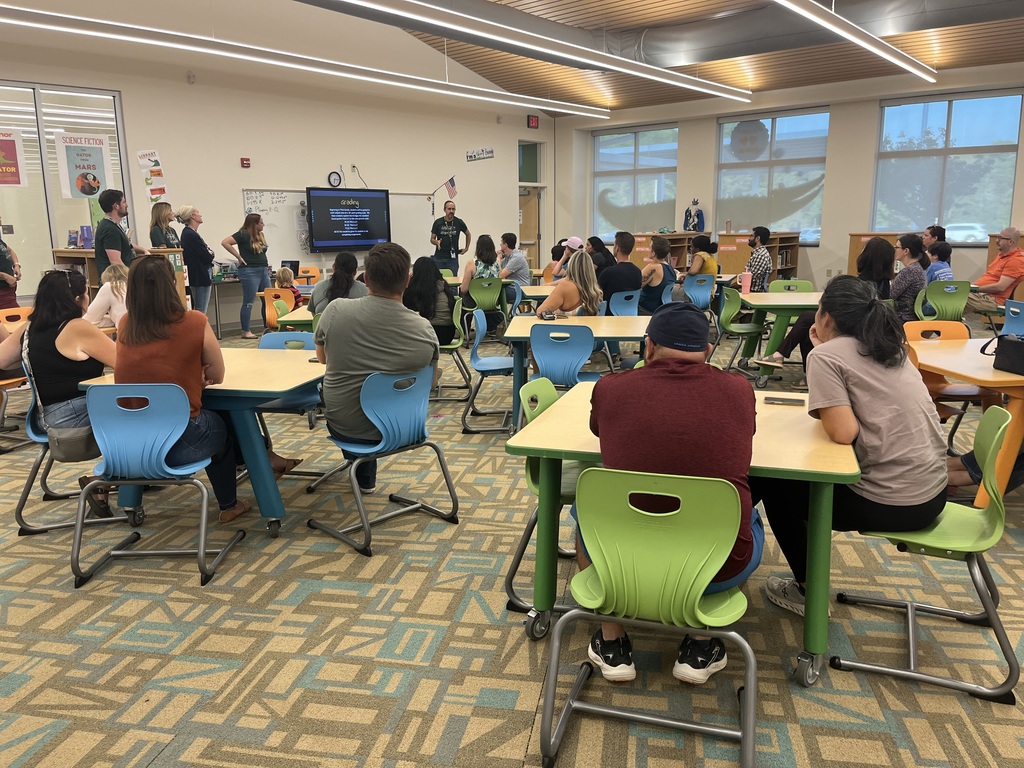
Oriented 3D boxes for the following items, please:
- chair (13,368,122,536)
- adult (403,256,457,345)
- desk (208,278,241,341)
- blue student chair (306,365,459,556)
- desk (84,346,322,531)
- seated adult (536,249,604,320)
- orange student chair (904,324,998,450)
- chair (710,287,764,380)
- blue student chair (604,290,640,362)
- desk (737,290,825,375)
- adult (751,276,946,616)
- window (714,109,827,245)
[{"bbox_3d":[-2.182,0.251,3.839,0.520,0.815,0.500,-5,12,-20],"label":"chair"},{"bbox_3d":[-0.740,-0.507,6.650,0.520,1.140,0.780,-8,14,-30],"label":"adult"},{"bbox_3d":[-3.568,-1.063,10.594,0.720,0.740,1.550,7,14,37],"label":"desk"},{"bbox_3d":[-0.583,0.267,3.374,0.480,0.770,0.500,10,15,43],"label":"blue student chair"},{"bbox_3d":[-1.377,0.268,3.993,1.020,0.735,1.040,1,12,10],"label":"desk"},{"bbox_3d":[0.454,-0.477,6.253,0.760,1.210,0.540,10,15,41],"label":"seated adult"},{"bbox_3d":[2.298,0.079,4.101,0.500,0.775,0.490,-2,11,-4],"label":"orange student chair"},{"bbox_3d":[2.127,-0.464,6.946,0.490,0.775,0.500,-2,11,-7],"label":"chair"},{"bbox_3d":[0.832,-0.426,6.904,0.520,0.830,0.540,-12,16,-41],"label":"blue student chair"},{"bbox_3d":[2.665,-0.416,7.067,1.120,0.710,1.130,1,12,7],"label":"desk"},{"bbox_3d":[1.045,0.245,2.375,0.660,1.130,0.480,5,12,27],"label":"adult"},{"bbox_3d":[4.000,-3.137,11.855,1.700,2.030,0.120,6,13,33],"label":"window"}]

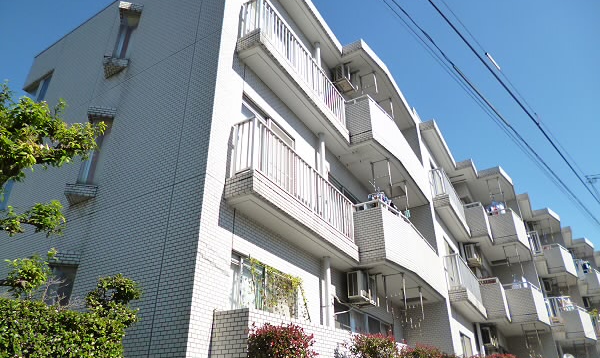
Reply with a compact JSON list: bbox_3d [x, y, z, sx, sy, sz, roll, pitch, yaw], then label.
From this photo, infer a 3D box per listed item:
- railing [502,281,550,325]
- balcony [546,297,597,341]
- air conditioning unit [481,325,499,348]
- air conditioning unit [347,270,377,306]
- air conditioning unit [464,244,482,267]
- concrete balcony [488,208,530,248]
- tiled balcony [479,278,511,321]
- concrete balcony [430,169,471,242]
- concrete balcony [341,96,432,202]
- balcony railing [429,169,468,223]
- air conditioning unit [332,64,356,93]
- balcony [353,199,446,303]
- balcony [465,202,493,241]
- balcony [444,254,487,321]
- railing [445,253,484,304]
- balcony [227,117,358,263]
[{"bbox_3d":[8.163,4.606,15.039,1.260,1.240,1.590,-16,-33,27],"label":"railing"},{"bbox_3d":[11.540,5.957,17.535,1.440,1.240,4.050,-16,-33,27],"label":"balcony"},{"bbox_3d":[6.542,5.468,14.439,0.320,0.550,0.750,-16,-33,27],"label":"air conditioning unit"},{"bbox_3d":[1.296,2.283,8.734,0.330,0.550,0.750,-16,-33,27],"label":"air conditioning unit"},{"bbox_3d":[6.455,2.808,15.560,0.290,0.540,0.800,-17,-33,26],"label":"air conditioning unit"},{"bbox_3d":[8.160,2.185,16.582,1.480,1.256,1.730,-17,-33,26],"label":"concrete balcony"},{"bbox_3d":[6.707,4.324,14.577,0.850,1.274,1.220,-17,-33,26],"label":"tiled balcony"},{"bbox_3d":[5.128,0.953,14.183,0.480,1.250,3.300,-16,-33,27],"label":"concrete balcony"},{"bbox_3d":[2.471,-0.497,11.599,1.110,1.256,4.370,-17,-33,26],"label":"concrete balcony"},{"bbox_3d":[5.216,0.814,14.373,0.430,0.926,3.300,-17,-33,26],"label":"balcony railing"},{"bbox_3d":[1.250,-2.664,11.400,0.320,0.550,0.750,-16,-33,27],"label":"air conditioning unit"},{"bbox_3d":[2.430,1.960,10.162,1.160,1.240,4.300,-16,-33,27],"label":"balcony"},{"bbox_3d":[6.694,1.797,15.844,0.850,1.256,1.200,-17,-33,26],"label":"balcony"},{"bbox_3d":[5.145,3.410,12.830,0.480,1.240,3.300,-16,-33,27],"label":"balcony"},{"bbox_3d":[5.154,3.264,12.897,0.450,0.920,3.210,-16,-33,27],"label":"railing"},{"bbox_3d":[0.066,0.460,7.439,0.487,1.274,3.620,-17,-33,26],"label":"balcony"}]

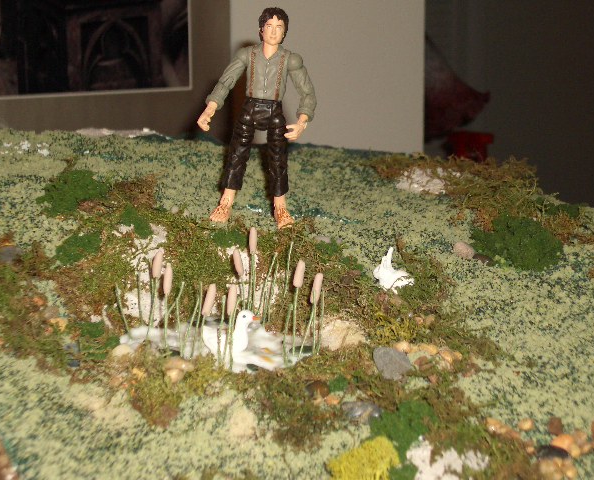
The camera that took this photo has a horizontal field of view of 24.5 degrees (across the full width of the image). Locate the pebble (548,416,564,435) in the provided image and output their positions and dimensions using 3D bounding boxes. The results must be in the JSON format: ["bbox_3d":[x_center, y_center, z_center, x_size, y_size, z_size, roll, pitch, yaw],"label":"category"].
[{"bbox_3d":[0.109,0.078,0.576,0.007,0.007,0.007,0,10,0],"label":"pebble"}]

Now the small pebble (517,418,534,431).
[{"bbox_3d":[0.089,0.072,0.535,0.006,0.004,0.006,0,14,0],"label":"small pebble"}]

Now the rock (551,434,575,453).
[{"bbox_3d":[0.109,0.083,0.561,0.010,0.007,0.008,0,10,0],"label":"rock"}]

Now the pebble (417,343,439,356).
[{"bbox_3d":[0.057,0.048,0.595,0.009,0.006,0.007,0,14,0],"label":"pebble"}]

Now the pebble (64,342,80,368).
[{"bbox_3d":[-0.097,0.050,0.590,0.007,0.009,0.008,0,14,0],"label":"pebble"}]

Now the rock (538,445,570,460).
[{"bbox_3d":[0.103,0.086,0.551,0.013,0.006,0.011,0,10,0],"label":"rock"}]

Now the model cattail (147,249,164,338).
[{"bbox_3d":[-0.064,0.024,0.614,0.005,0.040,0.005,8,14,-2],"label":"model cattail"}]

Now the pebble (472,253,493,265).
[{"bbox_3d":[0.093,0.010,0.685,0.011,0.006,0.009,0,14,0],"label":"pebble"}]

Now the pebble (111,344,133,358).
[{"bbox_3d":[-0.082,0.053,0.646,0.010,0.006,0.009,0,10,0],"label":"pebble"}]

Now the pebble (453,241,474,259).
[{"bbox_3d":[0.085,0.005,0.695,0.011,0.009,0.010,0,14,0],"label":"pebble"}]

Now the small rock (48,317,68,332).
[{"bbox_3d":[-0.109,0.038,0.620,0.009,0.007,0.008,0,14,0],"label":"small rock"}]

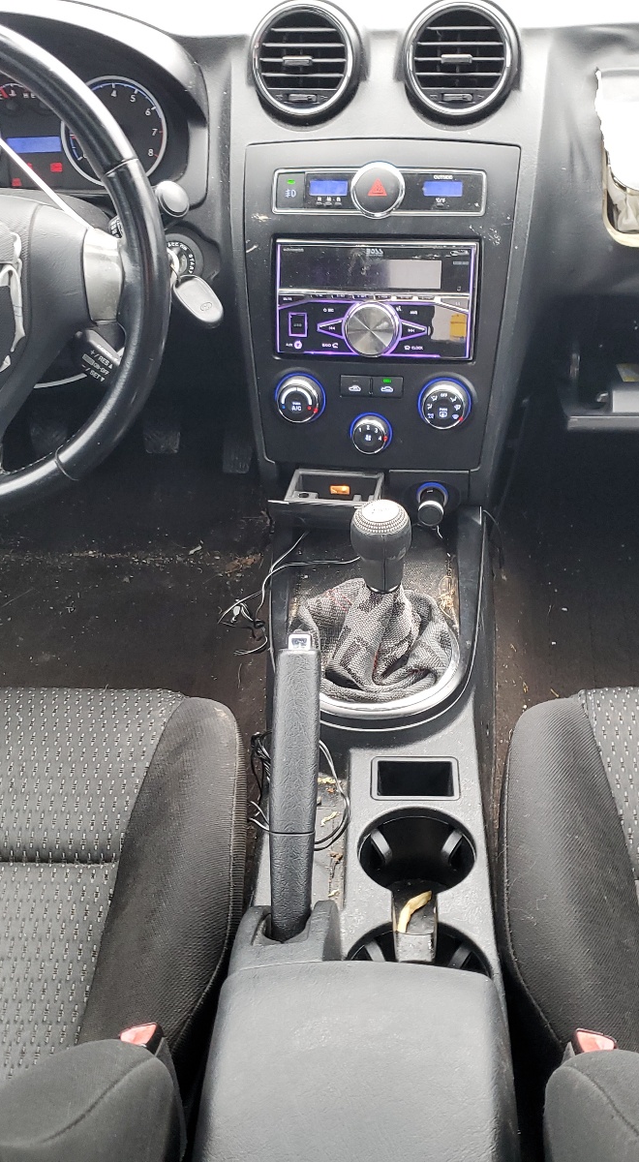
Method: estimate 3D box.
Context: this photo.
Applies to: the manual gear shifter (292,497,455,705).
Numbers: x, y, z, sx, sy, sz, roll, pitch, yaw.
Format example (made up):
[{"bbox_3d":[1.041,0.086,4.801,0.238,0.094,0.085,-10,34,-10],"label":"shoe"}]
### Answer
[{"bbox_3d":[0.047,0.000,0.919,0.138,0.150,0.150,1,35,3],"label":"manual gear shifter"}]

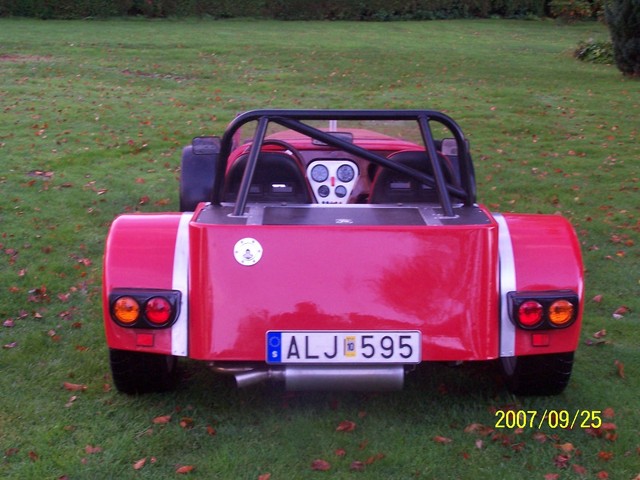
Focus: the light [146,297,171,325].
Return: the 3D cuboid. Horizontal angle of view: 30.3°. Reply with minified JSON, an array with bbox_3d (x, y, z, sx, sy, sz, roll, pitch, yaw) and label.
[{"bbox_3d":[-0.547,0.241,4.010,0.090,0.090,0.040,0,14,0],"label":"light"}]

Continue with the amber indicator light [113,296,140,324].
[{"bbox_3d":[-0.656,0.239,4.010,0.090,0.090,0.040,0,14,0],"label":"amber indicator light"}]

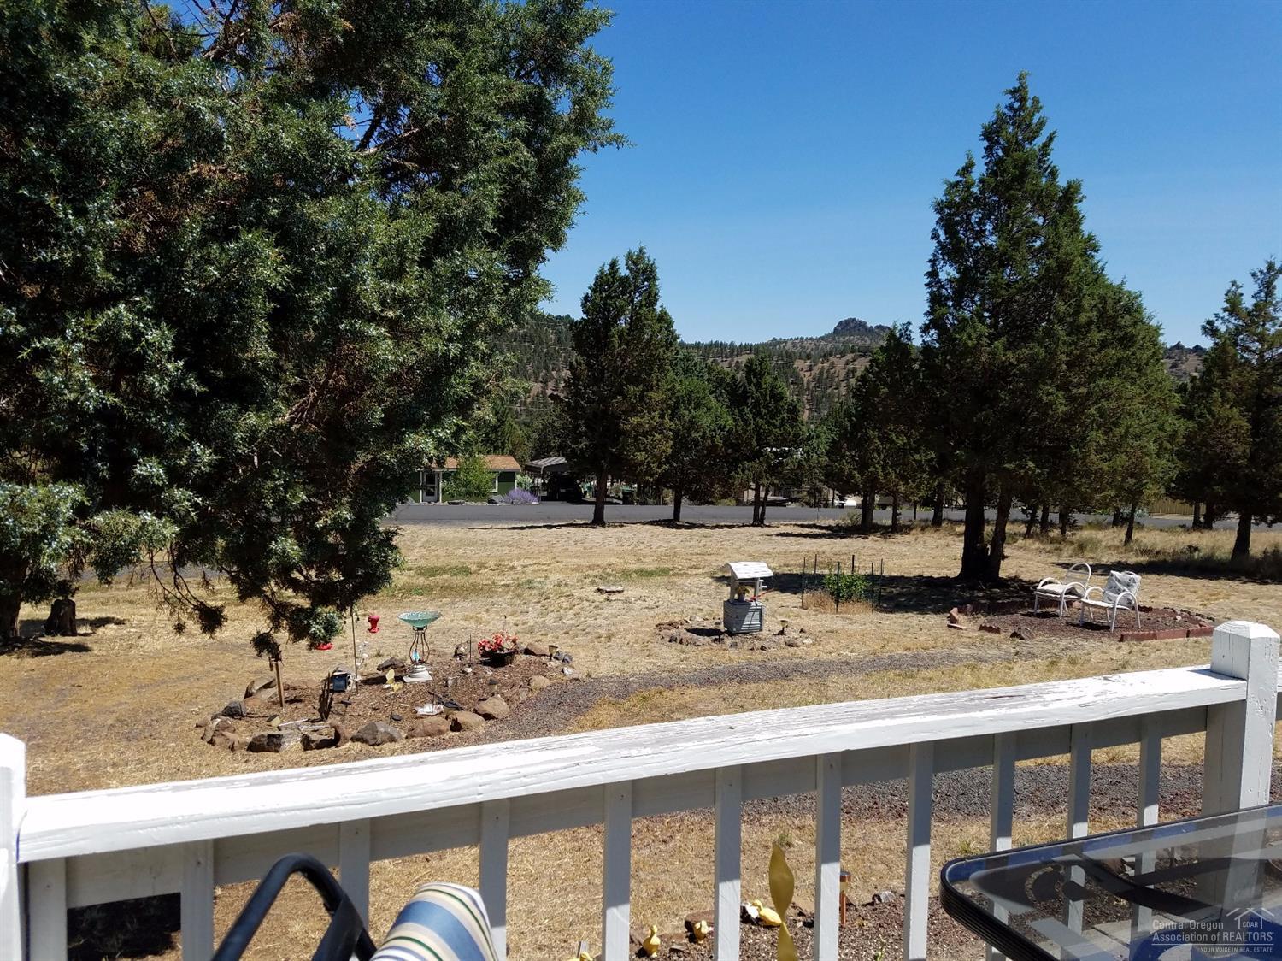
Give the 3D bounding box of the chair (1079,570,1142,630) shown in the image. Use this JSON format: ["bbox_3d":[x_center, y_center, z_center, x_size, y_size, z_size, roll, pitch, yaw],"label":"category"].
[{"bbox_3d":[7.083,1.777,14.480,0.660,0.870,0.570,-1,3,-28],"label":"chair"}]

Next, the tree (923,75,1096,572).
[{"bbox_3d":[7.591,-3.186,19.558,3.670,10.340,3.670,1,3,0],"label":"tree"}]

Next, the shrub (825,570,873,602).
[{"bbox_3d":[3.459,1.777,15.987,0.800,0.560,0.800,1,3,0],"label":"shrub"}]

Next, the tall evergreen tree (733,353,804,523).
[{"bbox_3d":[4.817,-1.573,36.350,2.890,6.420,2.890,1,3,0],"label":"tall evergreen tree"}]

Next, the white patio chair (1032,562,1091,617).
[{"bbox_3d":[6.769,1.737,15.380,0.660,0.870,0.570,0,3,-22],"label":"white patio chair"}]

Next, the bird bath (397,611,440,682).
[{"bbox_3d":[-2.392,1.799,10.384,0.470,0.700,0.470,1,3,0],"label":"bird bath"}]

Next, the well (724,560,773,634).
[{"bbox_3d":[1.505,1.598,13.676,0.570,1.010,0.480,0,3,-21],"label":"well"}]

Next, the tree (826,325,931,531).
[{"bbox_3d":[9.934,-2.178,40.286,4.400,8.580,4.400,1,3,0],"label":"tree"}]

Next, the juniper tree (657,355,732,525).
[{"bbox_3d":[2.060,-1.636,37.348,3.360,6.480,3.360,1,3,0],"label":"juniper tree"}]

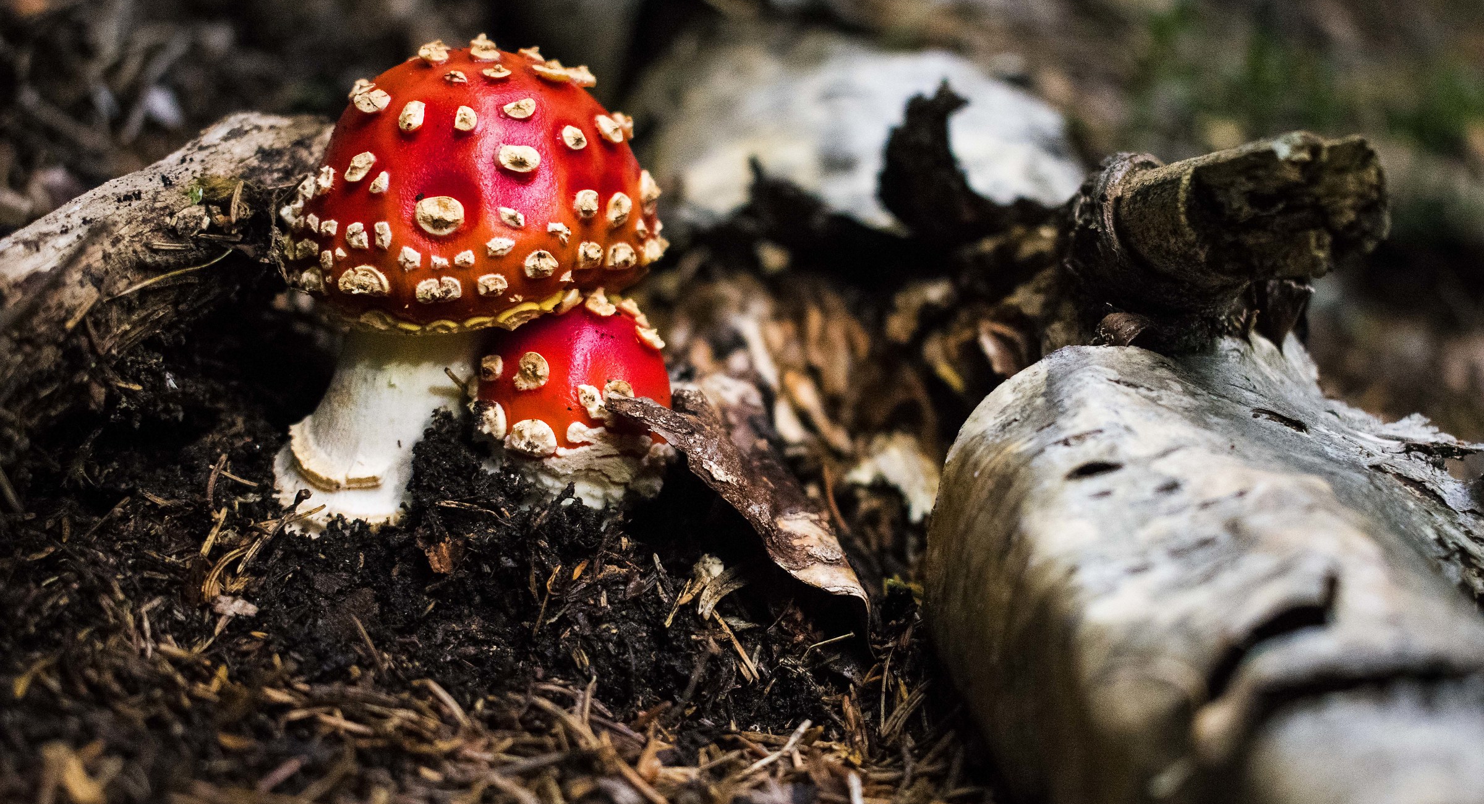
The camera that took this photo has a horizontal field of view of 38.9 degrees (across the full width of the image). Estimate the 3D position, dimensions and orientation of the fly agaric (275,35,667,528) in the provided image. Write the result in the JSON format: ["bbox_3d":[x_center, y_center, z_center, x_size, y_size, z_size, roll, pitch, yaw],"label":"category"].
[{"bbox_3d":[-0.056,-0.025,0.430,0.080,0.100,0.079,0,20,0],"label":"fly agaric"}]

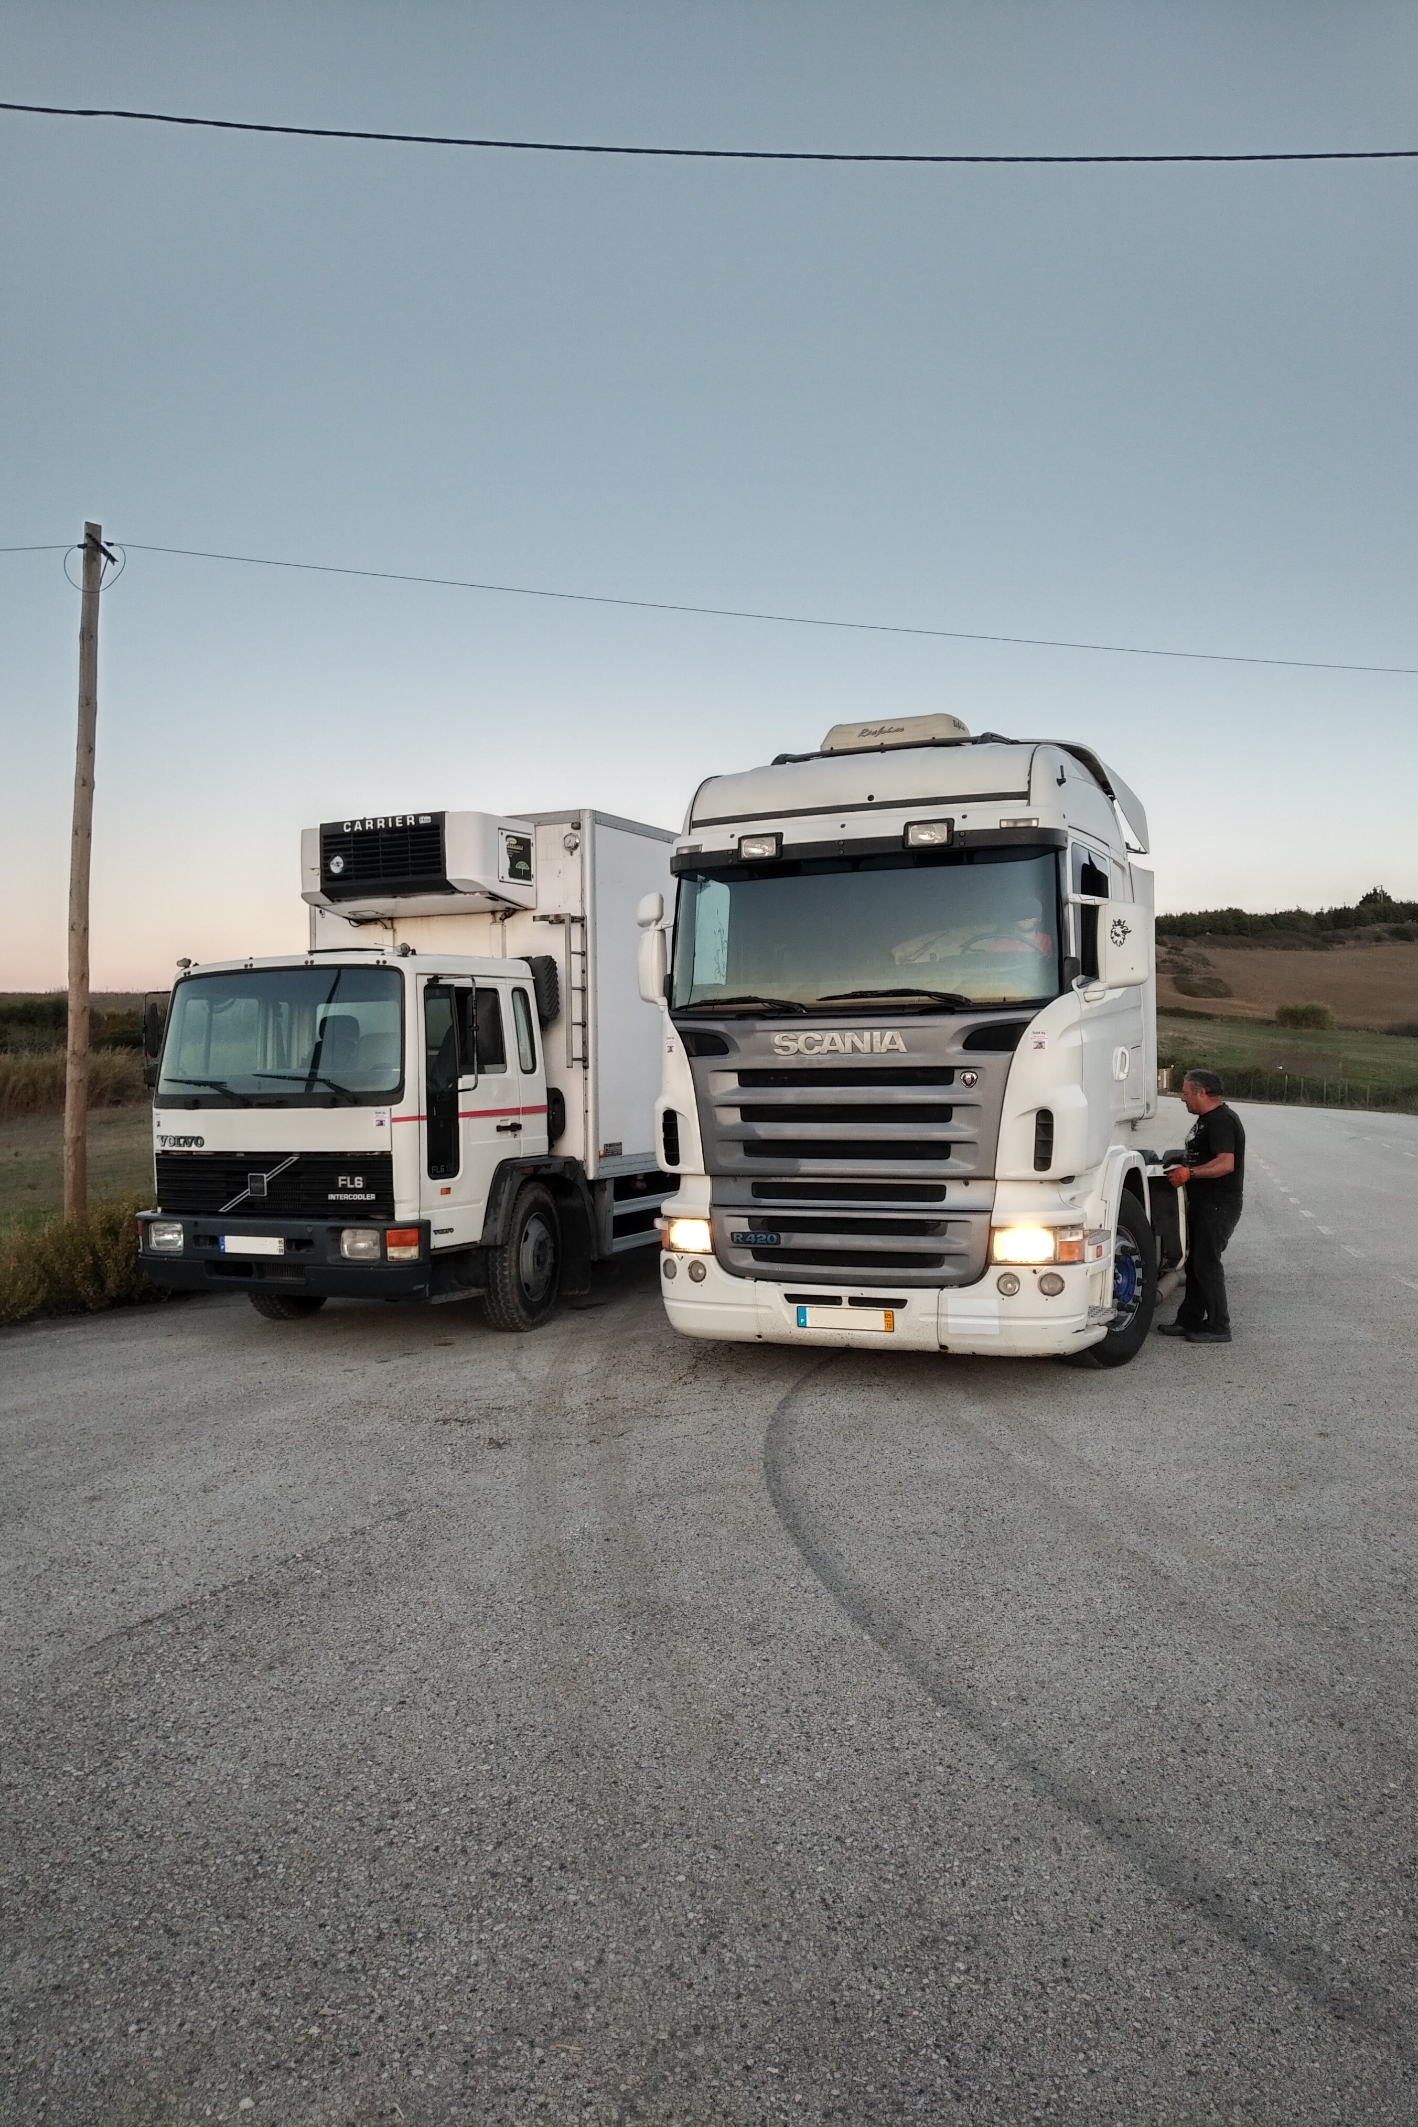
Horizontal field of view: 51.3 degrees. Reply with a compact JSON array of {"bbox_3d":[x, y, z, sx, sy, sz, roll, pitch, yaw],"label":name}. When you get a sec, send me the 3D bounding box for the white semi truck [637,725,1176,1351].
[{"bbox_3d":[1.826,-0.153,10.312,2.650,3.760,5.900,-1,0,23],"label":"white semi truck"}]

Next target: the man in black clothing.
[{"bbox_3d":[3.041,0.873,9.170,0.520,1.670,0.520,-1,0,6],"label":"man in black clothing"}]

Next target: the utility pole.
[{"bbox_3d":[-6.260,-1.772,14.800,0.250,7.265,0.250,1,0,0],"label":"utility pole"}]

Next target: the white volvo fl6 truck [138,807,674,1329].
[{"bbox_3d":[-0.965,0.006,12.801,2.550,3.530,8.200,-1,0,26],"label":"white volvo fl6 truck"}]

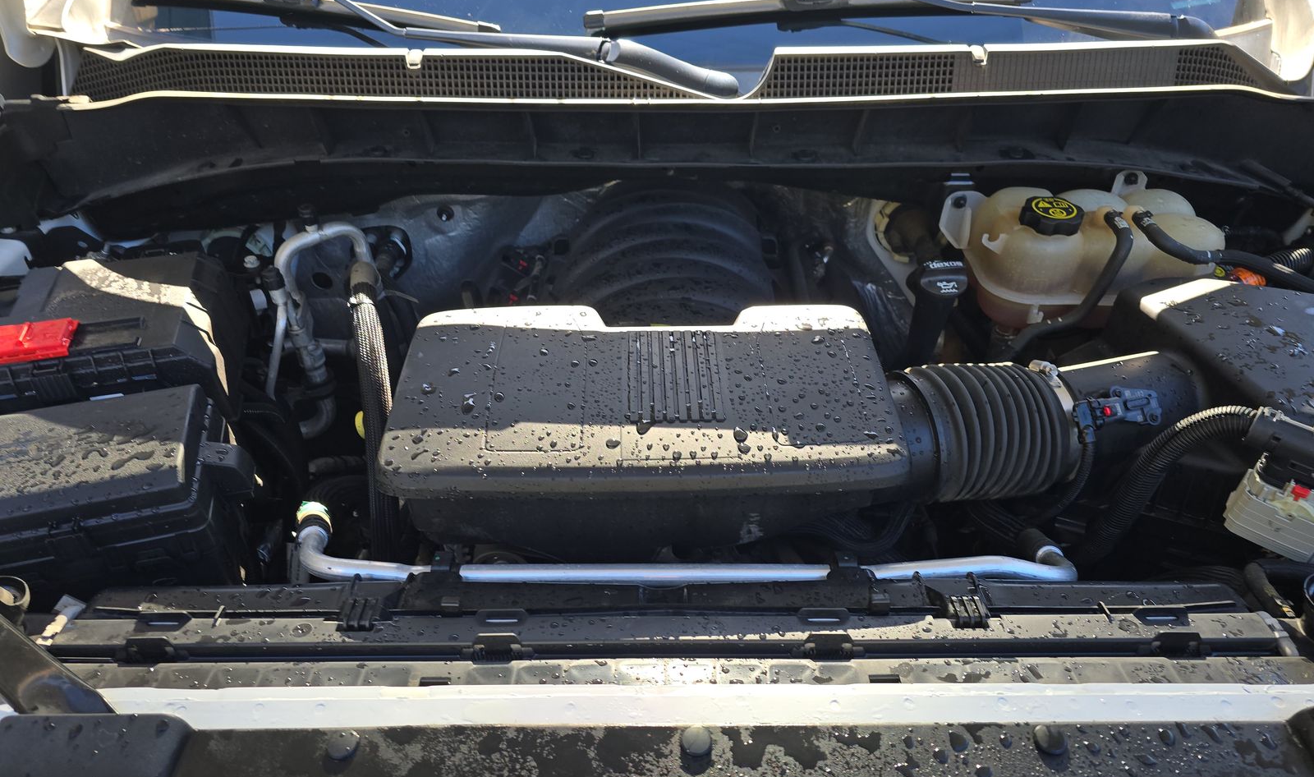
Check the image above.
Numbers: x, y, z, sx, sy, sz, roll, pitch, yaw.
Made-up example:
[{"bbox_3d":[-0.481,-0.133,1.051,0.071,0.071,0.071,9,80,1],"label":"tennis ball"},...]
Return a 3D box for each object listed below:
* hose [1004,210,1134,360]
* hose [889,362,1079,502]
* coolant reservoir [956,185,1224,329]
[{"bbox_3d":[0.423,-0.100,0.899,0.145,0.110,0.170,0,40,0],"label":"hose"},{"bbox_3d":[0.306,0.041,0.815,0.150,0.122,0.122,-3,40,-11],"label":"hose"},{"bbox_3d":[0.458,-0.132,0.959,0.275,0.165,0.170,0,40,0],"label":"coolant reservoir"}]

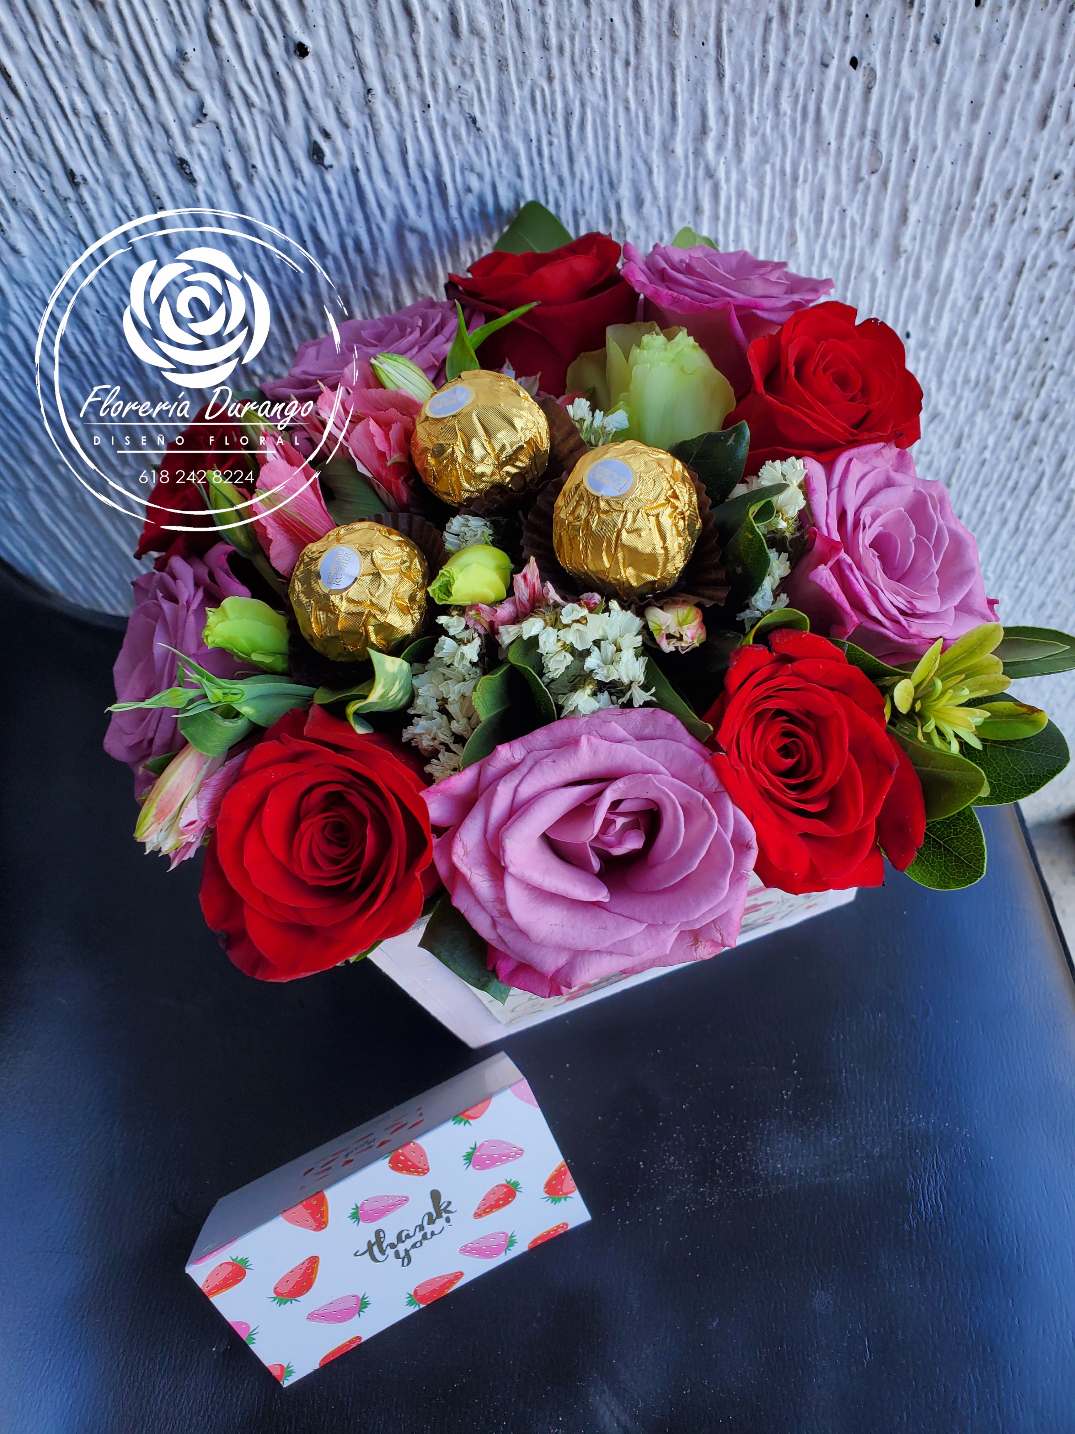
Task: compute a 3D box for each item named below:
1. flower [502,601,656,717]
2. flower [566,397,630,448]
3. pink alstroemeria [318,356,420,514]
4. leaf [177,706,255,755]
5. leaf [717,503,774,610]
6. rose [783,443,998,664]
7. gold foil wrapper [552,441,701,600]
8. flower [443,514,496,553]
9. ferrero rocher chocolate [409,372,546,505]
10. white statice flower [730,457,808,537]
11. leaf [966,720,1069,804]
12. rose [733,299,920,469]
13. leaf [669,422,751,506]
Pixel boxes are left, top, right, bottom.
[{"bbox_3d":[0.009,-0.013,0.240,0.033,0.020,0.021,-3,59,5],"label":"flower"},{"bbox_3d":[0.014,-0.070,0.255,0.015,0.012,0.012,-4,61,8],"label":"flower"},{"bbox_3d":[-0.040,-0.067,0.257,0.033,0.043,0.032,-26,35,-3],"label":"pink alstroemeria"},{"bbox_3d":[-0.077,0.003,0.256,0.018,0.010,0.010,-3,59,5],"label":"leaf"},{"bbox_3d":[0.048,-0.037,0.250,0.013,0.023,0.010,-18,42,-26],"label":"leaf"},{"bbox_3d":[0.082,-0.038,0.250,0.053,0.043,0.053,6,60,-10],"label":"rose"},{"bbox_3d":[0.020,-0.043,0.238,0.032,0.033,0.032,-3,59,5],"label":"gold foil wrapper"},{"bbox_3d":[-0.017,-0.045,0.266,0.013,0.011,0.012,-9,59,4],"label":"flower"},{"bbox_3d":[-0.013,-0.064,0.246,0.031,0.030,0.031,-8,68,19],"label":"ferrero rocher chocolate"},{"bbox_3d":[0.054,-0.052,0.253,0.018,0.016,0.014,-3,59,5],"label":"white statice flower"},{"bbox_3d":[0.120,0.009,0.280,0.036,0.010,0.028,1,64,9],"label":"leaf"},{"bbox_3d":[0.074,-0.085,0.278,0.046,0.038,0.044,0,77,-9],"label":"rose"},{"bbox_3d":[0.039,-0.057,0.245,0.023,0.026,0.010,13,27,-6],"label":"leaf"}]

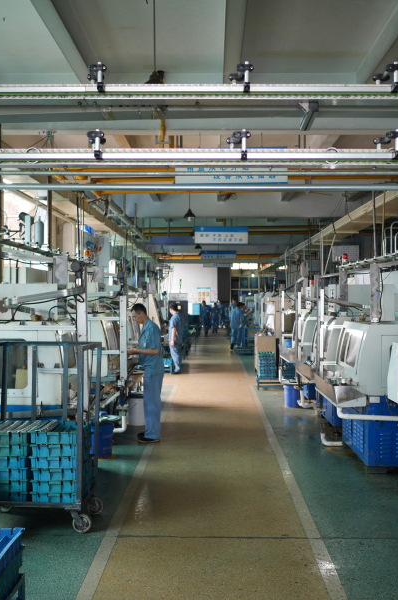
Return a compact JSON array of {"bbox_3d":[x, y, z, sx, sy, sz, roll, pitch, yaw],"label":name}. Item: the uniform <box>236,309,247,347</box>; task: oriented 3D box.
[{"bbox_3d":[1.620,1.020,25.000,0.420,1.360,0.470,0,0,-3],"label":"uniform"}]

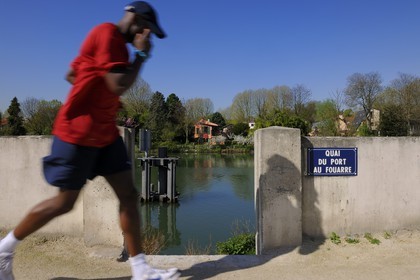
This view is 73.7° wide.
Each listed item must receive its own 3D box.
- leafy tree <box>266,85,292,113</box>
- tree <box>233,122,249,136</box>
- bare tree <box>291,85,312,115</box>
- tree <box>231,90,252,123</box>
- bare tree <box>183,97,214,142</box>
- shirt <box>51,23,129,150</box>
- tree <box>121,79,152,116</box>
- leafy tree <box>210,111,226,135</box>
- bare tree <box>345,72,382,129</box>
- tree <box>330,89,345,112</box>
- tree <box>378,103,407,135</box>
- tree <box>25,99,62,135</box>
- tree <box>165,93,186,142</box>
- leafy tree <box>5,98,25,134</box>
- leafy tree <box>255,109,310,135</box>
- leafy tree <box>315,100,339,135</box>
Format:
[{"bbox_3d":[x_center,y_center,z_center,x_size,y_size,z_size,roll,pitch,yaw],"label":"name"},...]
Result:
[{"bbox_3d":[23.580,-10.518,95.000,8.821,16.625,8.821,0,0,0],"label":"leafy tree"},{"bbox_3d":[8.170,-2.679,75.000,4.286,4.018,4.286,0,0,0],"label":"tree"},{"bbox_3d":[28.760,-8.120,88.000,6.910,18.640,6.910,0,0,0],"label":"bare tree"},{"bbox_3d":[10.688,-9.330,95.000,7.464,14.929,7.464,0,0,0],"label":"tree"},{"bbox_3d":[-3.163,-5.362,77.000,8.800,12.100,8.800,0,0,0],"label":"bare tree"},{"bbox_3d":[-0.684,-0.350,1.720,0.400,0.740,0.480,13,0,-8],"label":"shirt"},{"bbox_3d":[-20.488,-8.662,77.000,9.350,16.500,9.350,0,0,0],"label":"tree"},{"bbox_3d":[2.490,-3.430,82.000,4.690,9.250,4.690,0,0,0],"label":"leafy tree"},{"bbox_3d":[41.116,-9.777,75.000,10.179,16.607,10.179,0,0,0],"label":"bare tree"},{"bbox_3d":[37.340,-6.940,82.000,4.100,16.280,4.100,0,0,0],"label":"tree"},{"bbox_3d":[43.020,-3.580,66.000,6.600,9.570,6.600,0,0,0],"label":"tree"},{"bbox_3d":[-41.500,-4.590,70.000,9.750,11.570,9.750,0,0,0],"label":"tree"},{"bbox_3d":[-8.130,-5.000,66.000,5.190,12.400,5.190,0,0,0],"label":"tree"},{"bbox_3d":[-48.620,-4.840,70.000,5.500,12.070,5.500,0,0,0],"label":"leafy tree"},{"bbox_3d":[19.420,-4.420,75.000,15.000,8.036,9.500,0,0,0],"label":"leafy tree"},{"bbox_3d":[31.050,-4.620,74.000,6.870,11.640,6.870,0,0,0],"label":"leafy tree"}]

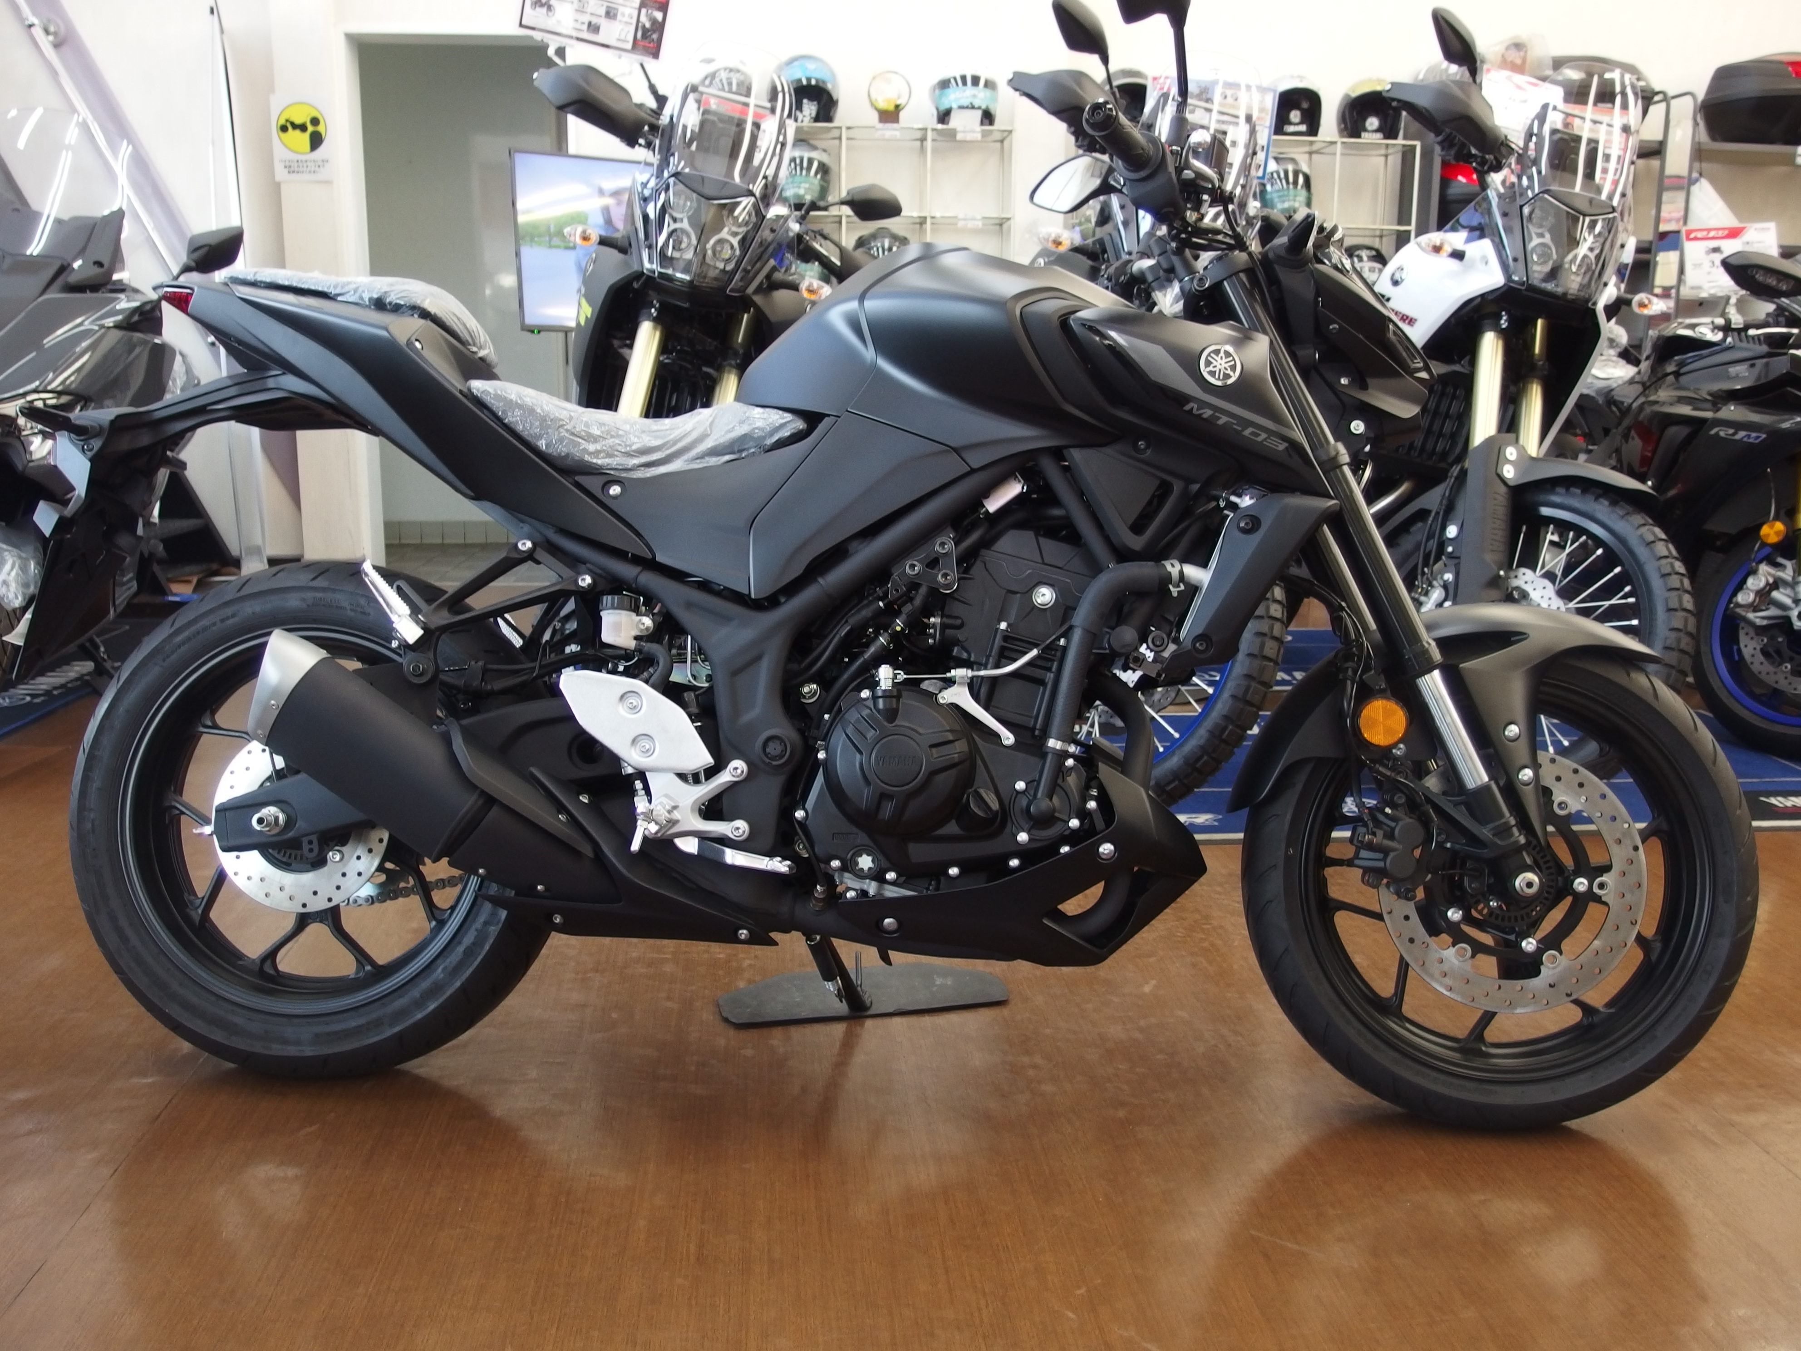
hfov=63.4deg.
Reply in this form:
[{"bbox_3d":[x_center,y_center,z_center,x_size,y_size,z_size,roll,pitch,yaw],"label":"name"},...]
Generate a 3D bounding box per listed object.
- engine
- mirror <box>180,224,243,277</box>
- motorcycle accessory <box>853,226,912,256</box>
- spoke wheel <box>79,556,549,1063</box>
[{"bbox_3d":[0.065,0.048,1.699,0.360,0.400,0.340,1,-1,4],"label":"engine"},{"bbox_3d":[-1.533,-0.945,3.250,0.150,0.110,0.070,0,11,-2],"label":"mirror"},{"bbox_3d":[-0.074,-1.670,5.880,0.250,0.265,0.320,0,11,-6],"label":"motorcycle accessory"},{"bbox_3d":[-0.699,0.172,1.772,0.628,0.628,0.145,2,-3,6],"label":"spoke wheel"}]

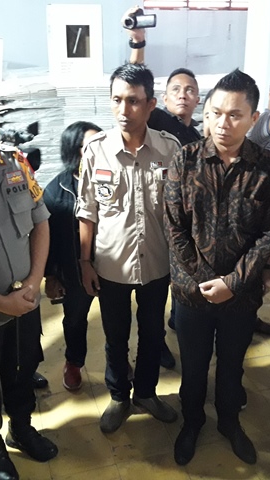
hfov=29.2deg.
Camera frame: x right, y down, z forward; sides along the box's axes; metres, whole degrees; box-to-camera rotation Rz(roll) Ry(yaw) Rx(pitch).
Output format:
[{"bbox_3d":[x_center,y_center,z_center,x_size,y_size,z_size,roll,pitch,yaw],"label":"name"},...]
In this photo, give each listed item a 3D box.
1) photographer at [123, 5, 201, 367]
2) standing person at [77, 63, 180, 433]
[{"bbox_3d":[0.188,-0.242,2.913,0.500,1.970,0.460,2,20,5],"label":"photographer"},{"bbox_3d":[-0.019,0.107,2.338,0.480,1.710,0.340,-1,20,-2],"label":"standing person"}]

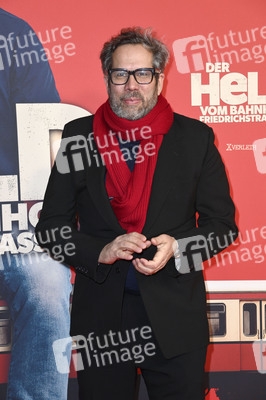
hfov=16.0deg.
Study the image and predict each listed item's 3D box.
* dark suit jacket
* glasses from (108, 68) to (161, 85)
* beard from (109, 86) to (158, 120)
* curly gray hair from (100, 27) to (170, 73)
[{"bbox_3d":[0.019,0.106,2.900,0.610,0.757,0.360,-1,8,8],"label":"dark suit jacket"},{"bbox_3d":[0.006,-0.376,2.920,0.147,0.050,0.145,0,5,8],"label":"glasses"},{"bbox_3d":[0.003,-0.300,2.895,0.150,0.112,0.105,0,5,8],"label":"beard"},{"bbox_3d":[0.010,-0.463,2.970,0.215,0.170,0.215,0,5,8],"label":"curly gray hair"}]

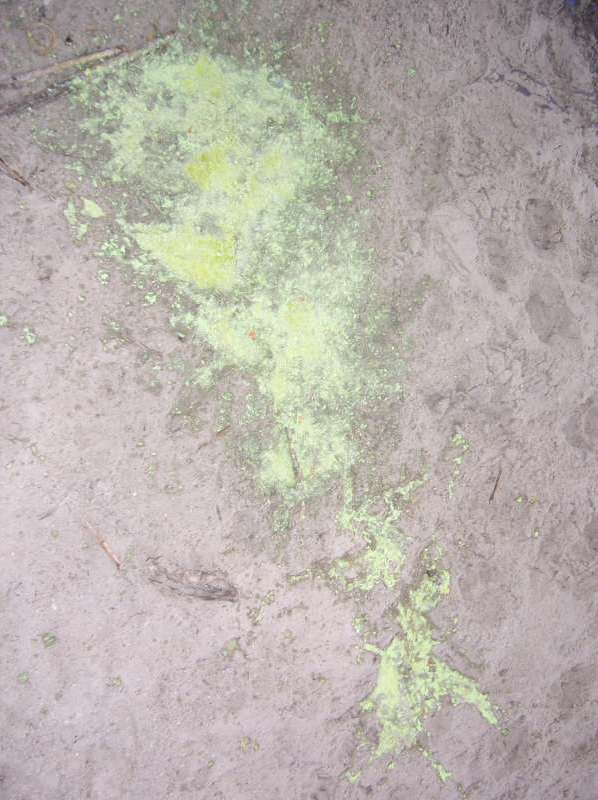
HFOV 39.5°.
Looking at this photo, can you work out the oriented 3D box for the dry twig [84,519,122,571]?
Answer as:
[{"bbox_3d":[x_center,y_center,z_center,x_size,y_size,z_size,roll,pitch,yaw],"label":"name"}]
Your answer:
[{"bbox_3d":[-0.278,0.204,1.175,0.006,0.006,0.091,-37,73,-13],"label":"dry twig"}]

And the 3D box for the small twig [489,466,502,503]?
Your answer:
[{"bbox_3d":[0.286,0.123,1.208,0.004,0.004,0.056,20,70,8],"label":"small twig"}]

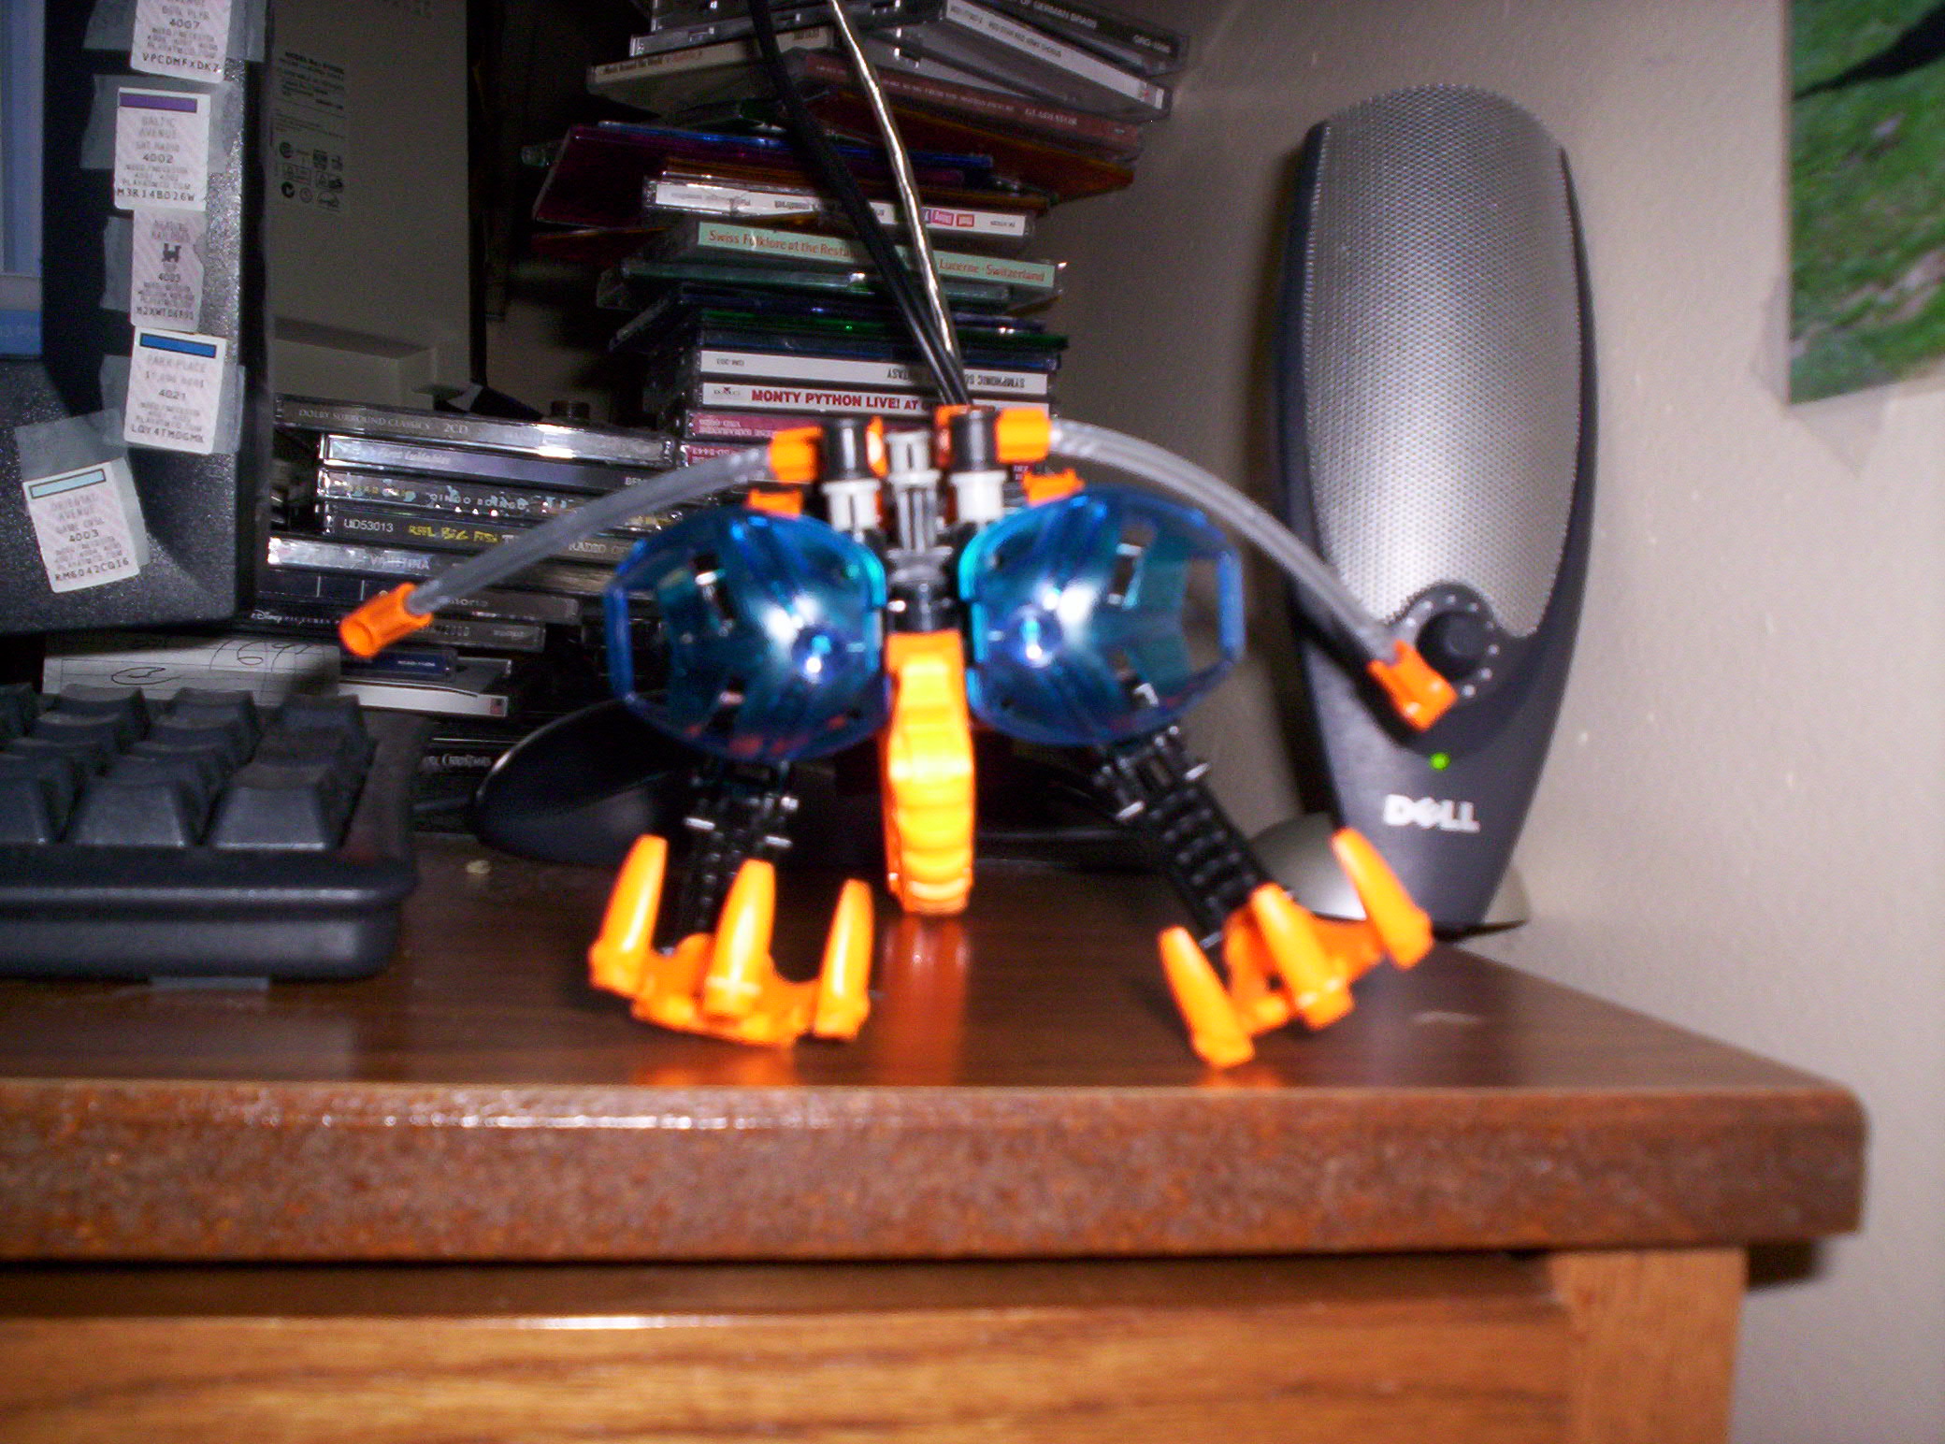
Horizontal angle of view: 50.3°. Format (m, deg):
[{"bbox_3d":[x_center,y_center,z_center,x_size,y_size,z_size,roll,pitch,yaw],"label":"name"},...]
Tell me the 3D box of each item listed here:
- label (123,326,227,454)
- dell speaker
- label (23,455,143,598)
[{"bbox_3d":[-0.165,-0.068,0.428,0.017,0.024,0.001,6,-4,-18],"label":"label"},{"bbox_3d":[0.101,-0.048,0.453,0.068,0.180,0.082,3,2,1],"label":"dell speaker"},{"bbox_3d":[-0.181,-0.040,0.422,0.017,0.023,0.001,-15,3,-18],"label":"label"}]

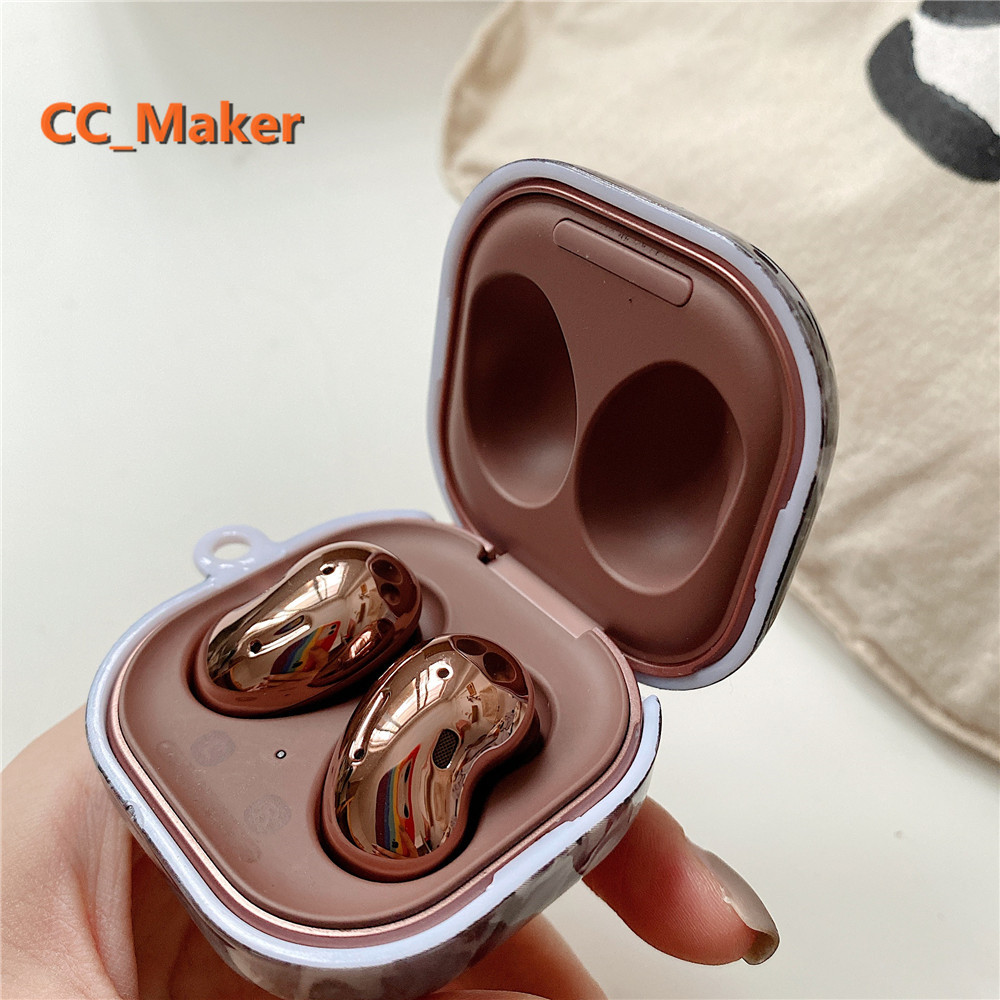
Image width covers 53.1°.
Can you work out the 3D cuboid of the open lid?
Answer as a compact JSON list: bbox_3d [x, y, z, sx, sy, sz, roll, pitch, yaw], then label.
[{"bbox_3d":[0.014,-0.009,0.114,0.013,0.053,0.053,-21,44,-37],"label":"open lid"}]

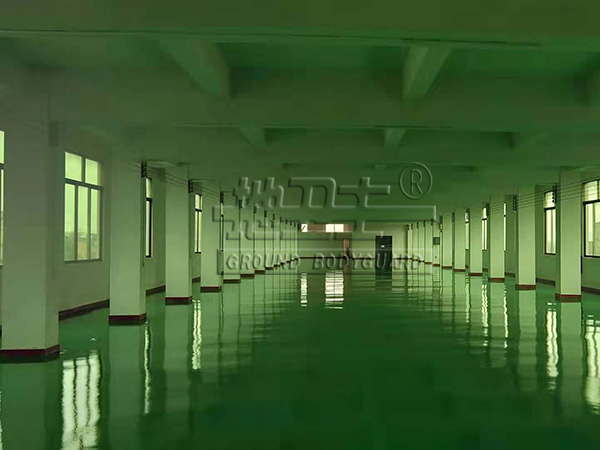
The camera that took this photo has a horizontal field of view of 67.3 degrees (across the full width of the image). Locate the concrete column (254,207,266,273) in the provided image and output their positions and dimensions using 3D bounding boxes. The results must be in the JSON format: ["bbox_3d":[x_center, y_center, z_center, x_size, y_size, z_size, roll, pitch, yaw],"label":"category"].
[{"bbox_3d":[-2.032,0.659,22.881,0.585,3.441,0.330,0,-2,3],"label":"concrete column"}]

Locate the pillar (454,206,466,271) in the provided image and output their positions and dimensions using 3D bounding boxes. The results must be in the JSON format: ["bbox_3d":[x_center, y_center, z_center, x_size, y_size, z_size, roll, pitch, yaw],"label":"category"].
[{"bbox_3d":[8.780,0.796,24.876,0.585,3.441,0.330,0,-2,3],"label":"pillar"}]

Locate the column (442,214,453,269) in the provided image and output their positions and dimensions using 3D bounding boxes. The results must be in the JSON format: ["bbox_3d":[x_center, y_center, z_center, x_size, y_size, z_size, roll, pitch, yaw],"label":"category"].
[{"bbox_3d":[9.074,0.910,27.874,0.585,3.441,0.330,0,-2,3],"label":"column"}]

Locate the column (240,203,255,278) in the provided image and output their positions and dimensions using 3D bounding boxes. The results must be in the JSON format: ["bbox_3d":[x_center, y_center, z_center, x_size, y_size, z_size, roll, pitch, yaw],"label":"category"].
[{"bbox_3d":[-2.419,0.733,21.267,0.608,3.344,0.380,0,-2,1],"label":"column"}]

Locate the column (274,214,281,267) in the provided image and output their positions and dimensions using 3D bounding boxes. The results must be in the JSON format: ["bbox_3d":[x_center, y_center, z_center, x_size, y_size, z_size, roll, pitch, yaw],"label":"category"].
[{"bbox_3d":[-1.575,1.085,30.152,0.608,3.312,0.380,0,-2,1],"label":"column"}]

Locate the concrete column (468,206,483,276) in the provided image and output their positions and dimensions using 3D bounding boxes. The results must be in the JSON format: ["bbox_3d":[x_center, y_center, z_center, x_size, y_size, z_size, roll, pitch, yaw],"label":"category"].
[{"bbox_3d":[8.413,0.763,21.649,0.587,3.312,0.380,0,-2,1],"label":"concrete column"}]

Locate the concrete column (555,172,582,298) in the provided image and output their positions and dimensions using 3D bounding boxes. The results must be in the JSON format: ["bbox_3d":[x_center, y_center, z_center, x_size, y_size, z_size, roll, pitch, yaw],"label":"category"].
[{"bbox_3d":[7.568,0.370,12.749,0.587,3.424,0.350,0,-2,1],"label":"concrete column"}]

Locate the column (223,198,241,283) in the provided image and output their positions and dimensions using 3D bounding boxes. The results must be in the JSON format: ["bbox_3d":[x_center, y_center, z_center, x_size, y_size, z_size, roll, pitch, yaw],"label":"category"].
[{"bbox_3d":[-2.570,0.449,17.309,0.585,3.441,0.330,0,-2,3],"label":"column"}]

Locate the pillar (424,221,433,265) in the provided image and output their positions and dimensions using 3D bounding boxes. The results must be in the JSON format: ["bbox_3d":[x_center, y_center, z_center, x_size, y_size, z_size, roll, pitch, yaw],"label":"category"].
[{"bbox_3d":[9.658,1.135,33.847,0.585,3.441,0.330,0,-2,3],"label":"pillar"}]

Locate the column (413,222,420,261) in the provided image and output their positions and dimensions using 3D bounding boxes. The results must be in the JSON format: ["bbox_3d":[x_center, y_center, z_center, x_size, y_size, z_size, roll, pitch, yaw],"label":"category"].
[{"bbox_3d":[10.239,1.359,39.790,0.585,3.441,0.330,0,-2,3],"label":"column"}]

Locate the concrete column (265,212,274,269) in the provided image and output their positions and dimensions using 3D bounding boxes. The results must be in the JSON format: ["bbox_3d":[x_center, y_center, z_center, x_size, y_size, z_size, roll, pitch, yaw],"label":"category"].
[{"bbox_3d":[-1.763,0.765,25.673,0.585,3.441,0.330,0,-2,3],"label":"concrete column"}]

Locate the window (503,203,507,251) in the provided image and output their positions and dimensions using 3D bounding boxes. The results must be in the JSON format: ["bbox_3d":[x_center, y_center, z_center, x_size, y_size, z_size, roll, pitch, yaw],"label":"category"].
[{"bbox_3d":[10.221,0.187,22.880,0.130,2.384,1.680,0,-2,5],"label":"window"}]

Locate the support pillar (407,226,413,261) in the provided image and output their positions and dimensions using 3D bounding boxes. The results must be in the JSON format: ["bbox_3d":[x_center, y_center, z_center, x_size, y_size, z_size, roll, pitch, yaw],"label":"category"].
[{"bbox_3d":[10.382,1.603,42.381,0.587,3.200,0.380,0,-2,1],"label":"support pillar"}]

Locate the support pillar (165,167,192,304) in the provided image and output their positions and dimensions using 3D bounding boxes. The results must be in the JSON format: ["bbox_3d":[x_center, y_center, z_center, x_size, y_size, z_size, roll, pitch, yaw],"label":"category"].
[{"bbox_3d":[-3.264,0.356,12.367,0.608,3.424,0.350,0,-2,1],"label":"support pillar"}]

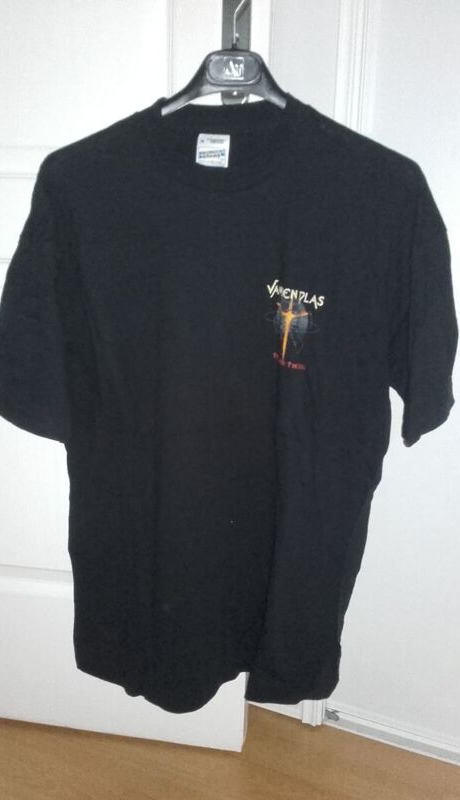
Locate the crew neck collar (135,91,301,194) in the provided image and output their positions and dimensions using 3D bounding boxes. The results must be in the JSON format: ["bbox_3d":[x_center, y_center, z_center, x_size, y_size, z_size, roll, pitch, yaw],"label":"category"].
[{"bbox_3d":[-0.012,-0.293,0.749,0.188,0.108,0.090,3,13,4],"label":"crew neck collar"}]

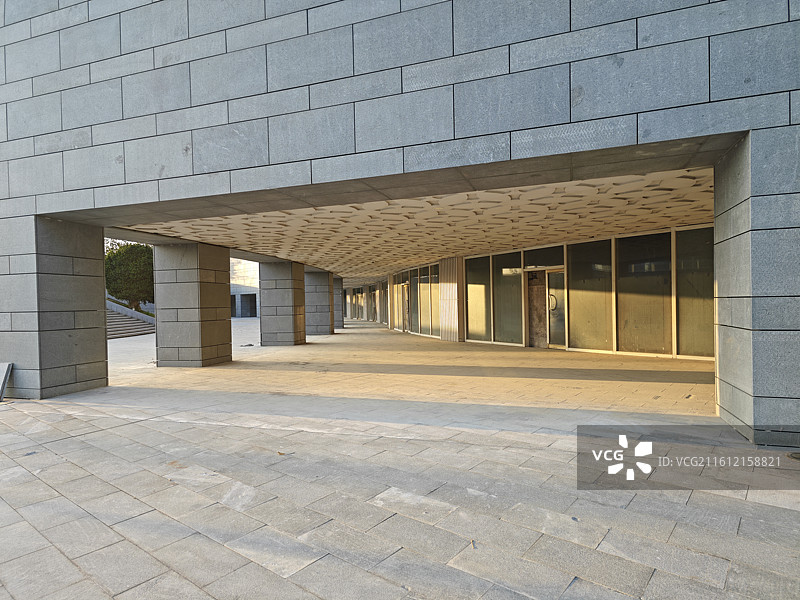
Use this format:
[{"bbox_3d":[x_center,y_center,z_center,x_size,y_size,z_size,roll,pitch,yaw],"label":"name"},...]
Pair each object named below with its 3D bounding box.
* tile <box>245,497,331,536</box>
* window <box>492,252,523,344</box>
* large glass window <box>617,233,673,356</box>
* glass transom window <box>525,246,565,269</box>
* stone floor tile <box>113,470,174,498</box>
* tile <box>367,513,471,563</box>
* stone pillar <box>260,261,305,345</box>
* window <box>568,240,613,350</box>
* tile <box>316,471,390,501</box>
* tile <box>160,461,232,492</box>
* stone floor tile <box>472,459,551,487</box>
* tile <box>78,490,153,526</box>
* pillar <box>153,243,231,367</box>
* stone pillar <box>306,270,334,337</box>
[{"bbox_3d":[-0.764,1.491,3.629,0.613,0.040,0.302,-1,1,39],"label":"tile"},{"bbox_3d":[3.404,-0.040,16.769,0.060,2.888,1.345,-1,0,-31],"label":"window"},{"bbox_3d":[5.836,-0.136,12.751,0.060,2.881,1.482,-1,0,-31],"label":"large glass window"},{"bbox_3d":[3.901,-1.117,14.300,0.080,0.560,1.400,-2,1,-33],"label":"glass transom window"},{"bbox_3d":[-2.090,1.514,4.338,0.600,0.040,0.305,-1,1,39],"label":"stone floor tile"},{"bbox_3d":[0.117,1.474,3.263,0.612,0.040,0.313,-1,1,39],"label":"tile"},{"bbox_3d":[-4.149,0.146,18.970,1.184,2.898,1.227,-1,0,10],"label":"stone pillar"},{"bbox_3d":[5.012,-0.085,14.046,0.060,2.883,1.448,-1,0,-31],"label":"window"},{"bbox_3d":[-0.391,1.456,4.127,0.600,0.030,0.310,-1,0,40],"label":"tile"},{"bbox_3d":[-1.676,1.482,4.386,0.600,0.030,0.310,-1,0,42],"label":"tile"},{"bbox_3d":[0.909,1.431,4.354,0.600,0.030,0.310,-1,0,43],"label":"stone floor tile"},{"bbox_3d":[-2.025,1.486,3.782,0.600,0.030,0.310,-1,0,41],"label":"tile"},{"bbox_3d":[-5.079,0.129,13.138,1.203,2.905,1.283,-1,0,13],"label":"pillar"},{"bbox_3d":[-3.759,0.163,24.811,1.160,2.800,1.160,-1,1,3],"label":"stone pillar"}]

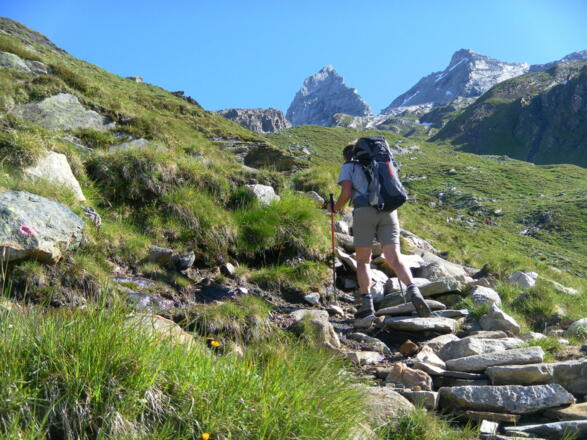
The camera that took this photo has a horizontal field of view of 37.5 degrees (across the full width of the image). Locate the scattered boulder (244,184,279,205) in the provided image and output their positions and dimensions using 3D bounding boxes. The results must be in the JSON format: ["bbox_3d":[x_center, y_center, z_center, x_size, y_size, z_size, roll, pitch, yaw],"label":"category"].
[{"bbox_3d":[-0.358,-0.283,10.000,0.410,0.250,0.340,0,-1,0],"label":"scattered boulder"}]

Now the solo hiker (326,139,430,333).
[{"bbox_3d":[0.775,0.085,7.700,0.660,1.620,0.850,1,-1,-34],"label":"solo hiker"}]

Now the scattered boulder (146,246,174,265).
[{"bbox_3d":[-1.292,0.345,8.400,0.260,0.170,0.220,0,-1,0],"label":"scattered boulder"}]

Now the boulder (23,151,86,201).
[{"bbox_3d":[-2.377,-0.443,8.600,0.620,0.480,0.450,0,-1,-17],"label":"boulder"}]

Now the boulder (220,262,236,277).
[{"bbox_3d":[-0.631,0.481,8.400,0.150,0.130,0.140,0,-1,0],"label":"boulder"}]

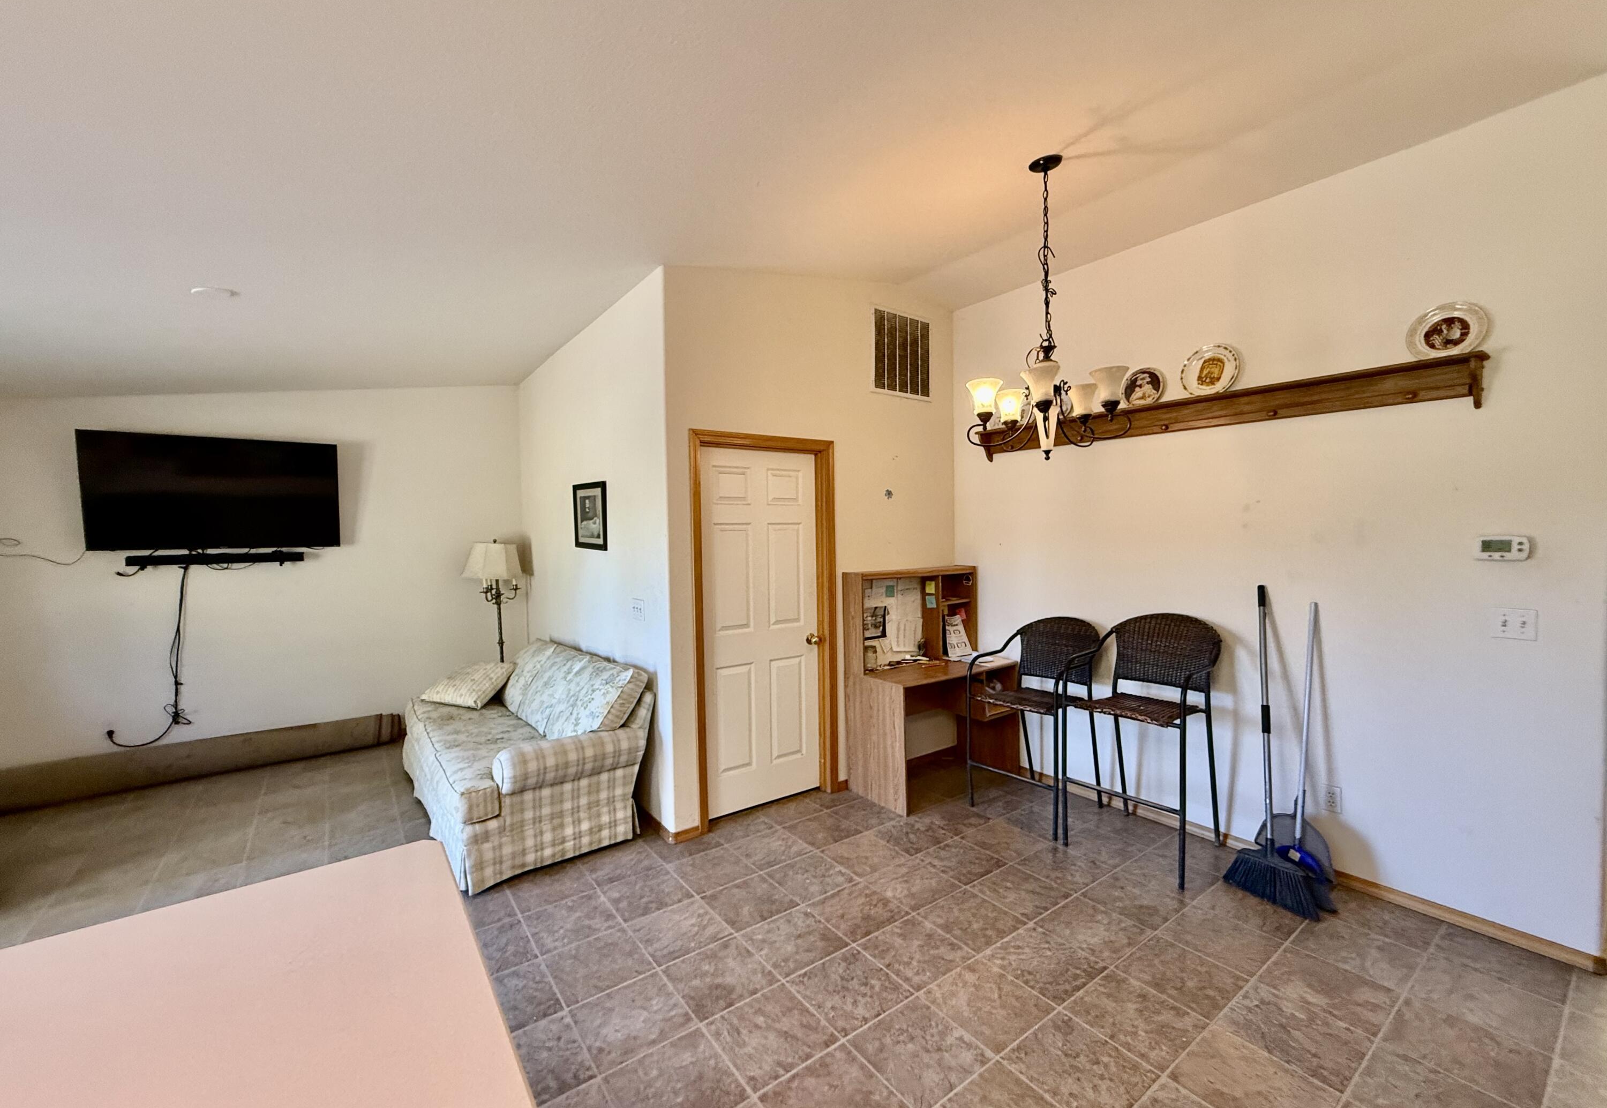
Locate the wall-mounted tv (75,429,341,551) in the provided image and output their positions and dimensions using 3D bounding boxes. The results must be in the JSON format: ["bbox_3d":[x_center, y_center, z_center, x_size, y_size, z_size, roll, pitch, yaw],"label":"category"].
[{"bbox_3d":[-3.984,-0.412,4.451,1.308,0.754,0.075,-3,11,-36],"label":"wall-mounted tv"}]

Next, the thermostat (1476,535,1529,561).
[{"bbox_3d":[2.609,-0.019,2.425,0.030,0.090,0.136,-3,3,-36],"label":"thermostat"}]

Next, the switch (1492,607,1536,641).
[{"bbox_3d":[2.637,0.262,2.415,0.013,0.114,0.117,-3,3,-36],"label":"switch"}]

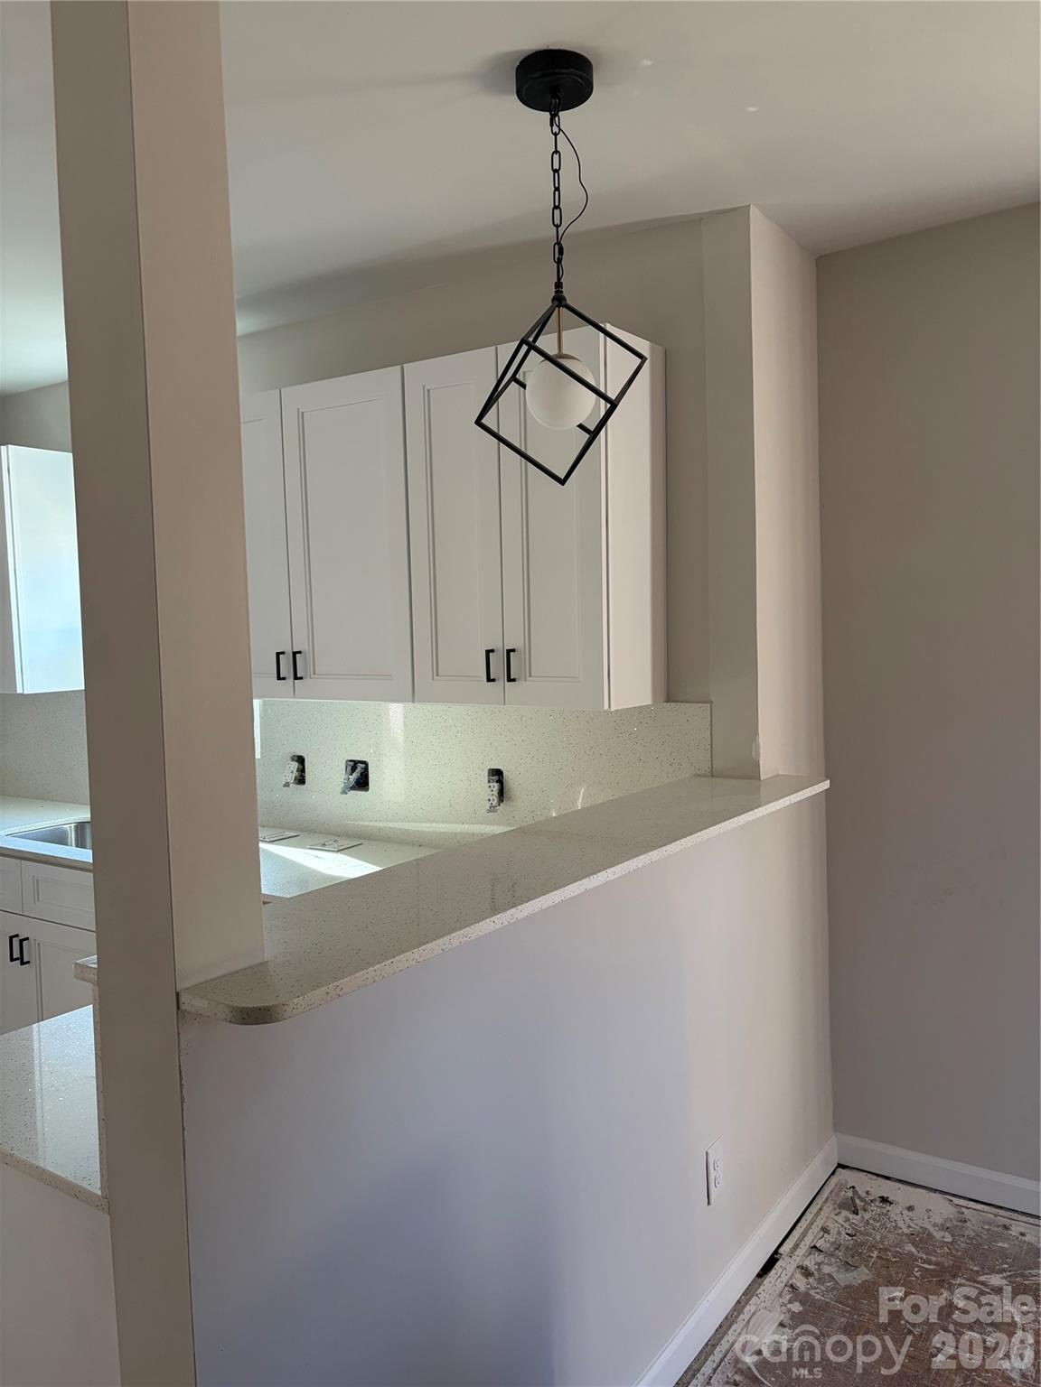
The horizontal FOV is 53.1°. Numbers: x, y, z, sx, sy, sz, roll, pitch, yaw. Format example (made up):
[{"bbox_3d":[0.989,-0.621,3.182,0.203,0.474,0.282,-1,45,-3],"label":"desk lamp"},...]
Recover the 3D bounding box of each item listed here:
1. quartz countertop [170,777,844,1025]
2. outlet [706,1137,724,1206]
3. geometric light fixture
[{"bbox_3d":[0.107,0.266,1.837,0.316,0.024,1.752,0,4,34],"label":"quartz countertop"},{"bbox_3d":[0.414,1.018,2.225,0.009,0.118,0.074,0,4,34],"label":"outlet"},{"bbox_3d":[0.071,-0.719,1.817,0.283,0.710,0.298,0,4,34],"label":"geometric light fixture"}]

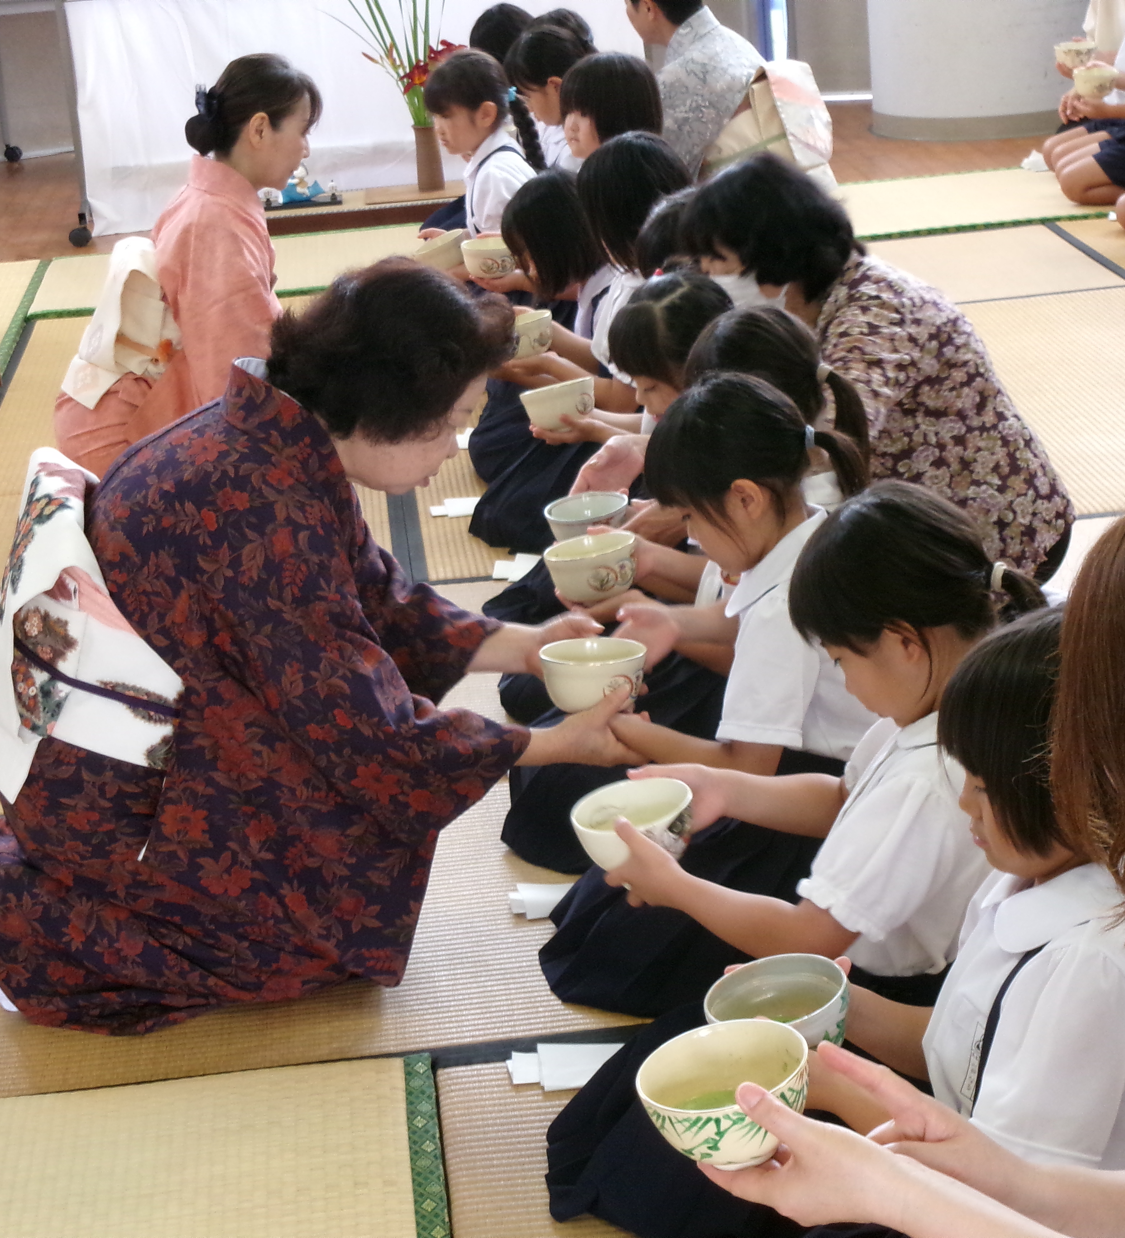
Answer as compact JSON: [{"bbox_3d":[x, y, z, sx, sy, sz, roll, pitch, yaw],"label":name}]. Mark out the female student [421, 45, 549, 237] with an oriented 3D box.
[{"bbox_3d":[-0.108,-1.003,7.171,0.520,0.670,0.380,-6,16,-3],"label":"female student"}]

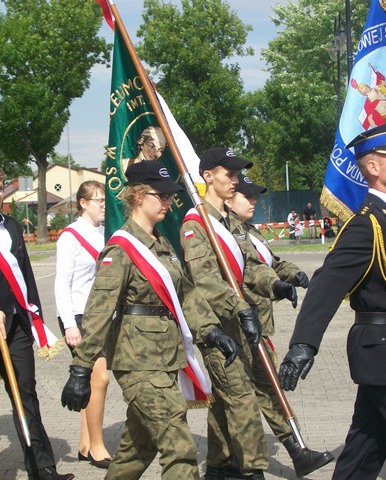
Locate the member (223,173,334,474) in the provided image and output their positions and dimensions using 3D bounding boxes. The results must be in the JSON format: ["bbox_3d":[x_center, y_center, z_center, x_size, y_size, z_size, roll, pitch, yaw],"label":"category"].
[{"bbox_3d":[0.444,0.471,7.220,0.750,1.680,0.550,-2,1,27],"label":"member"}]

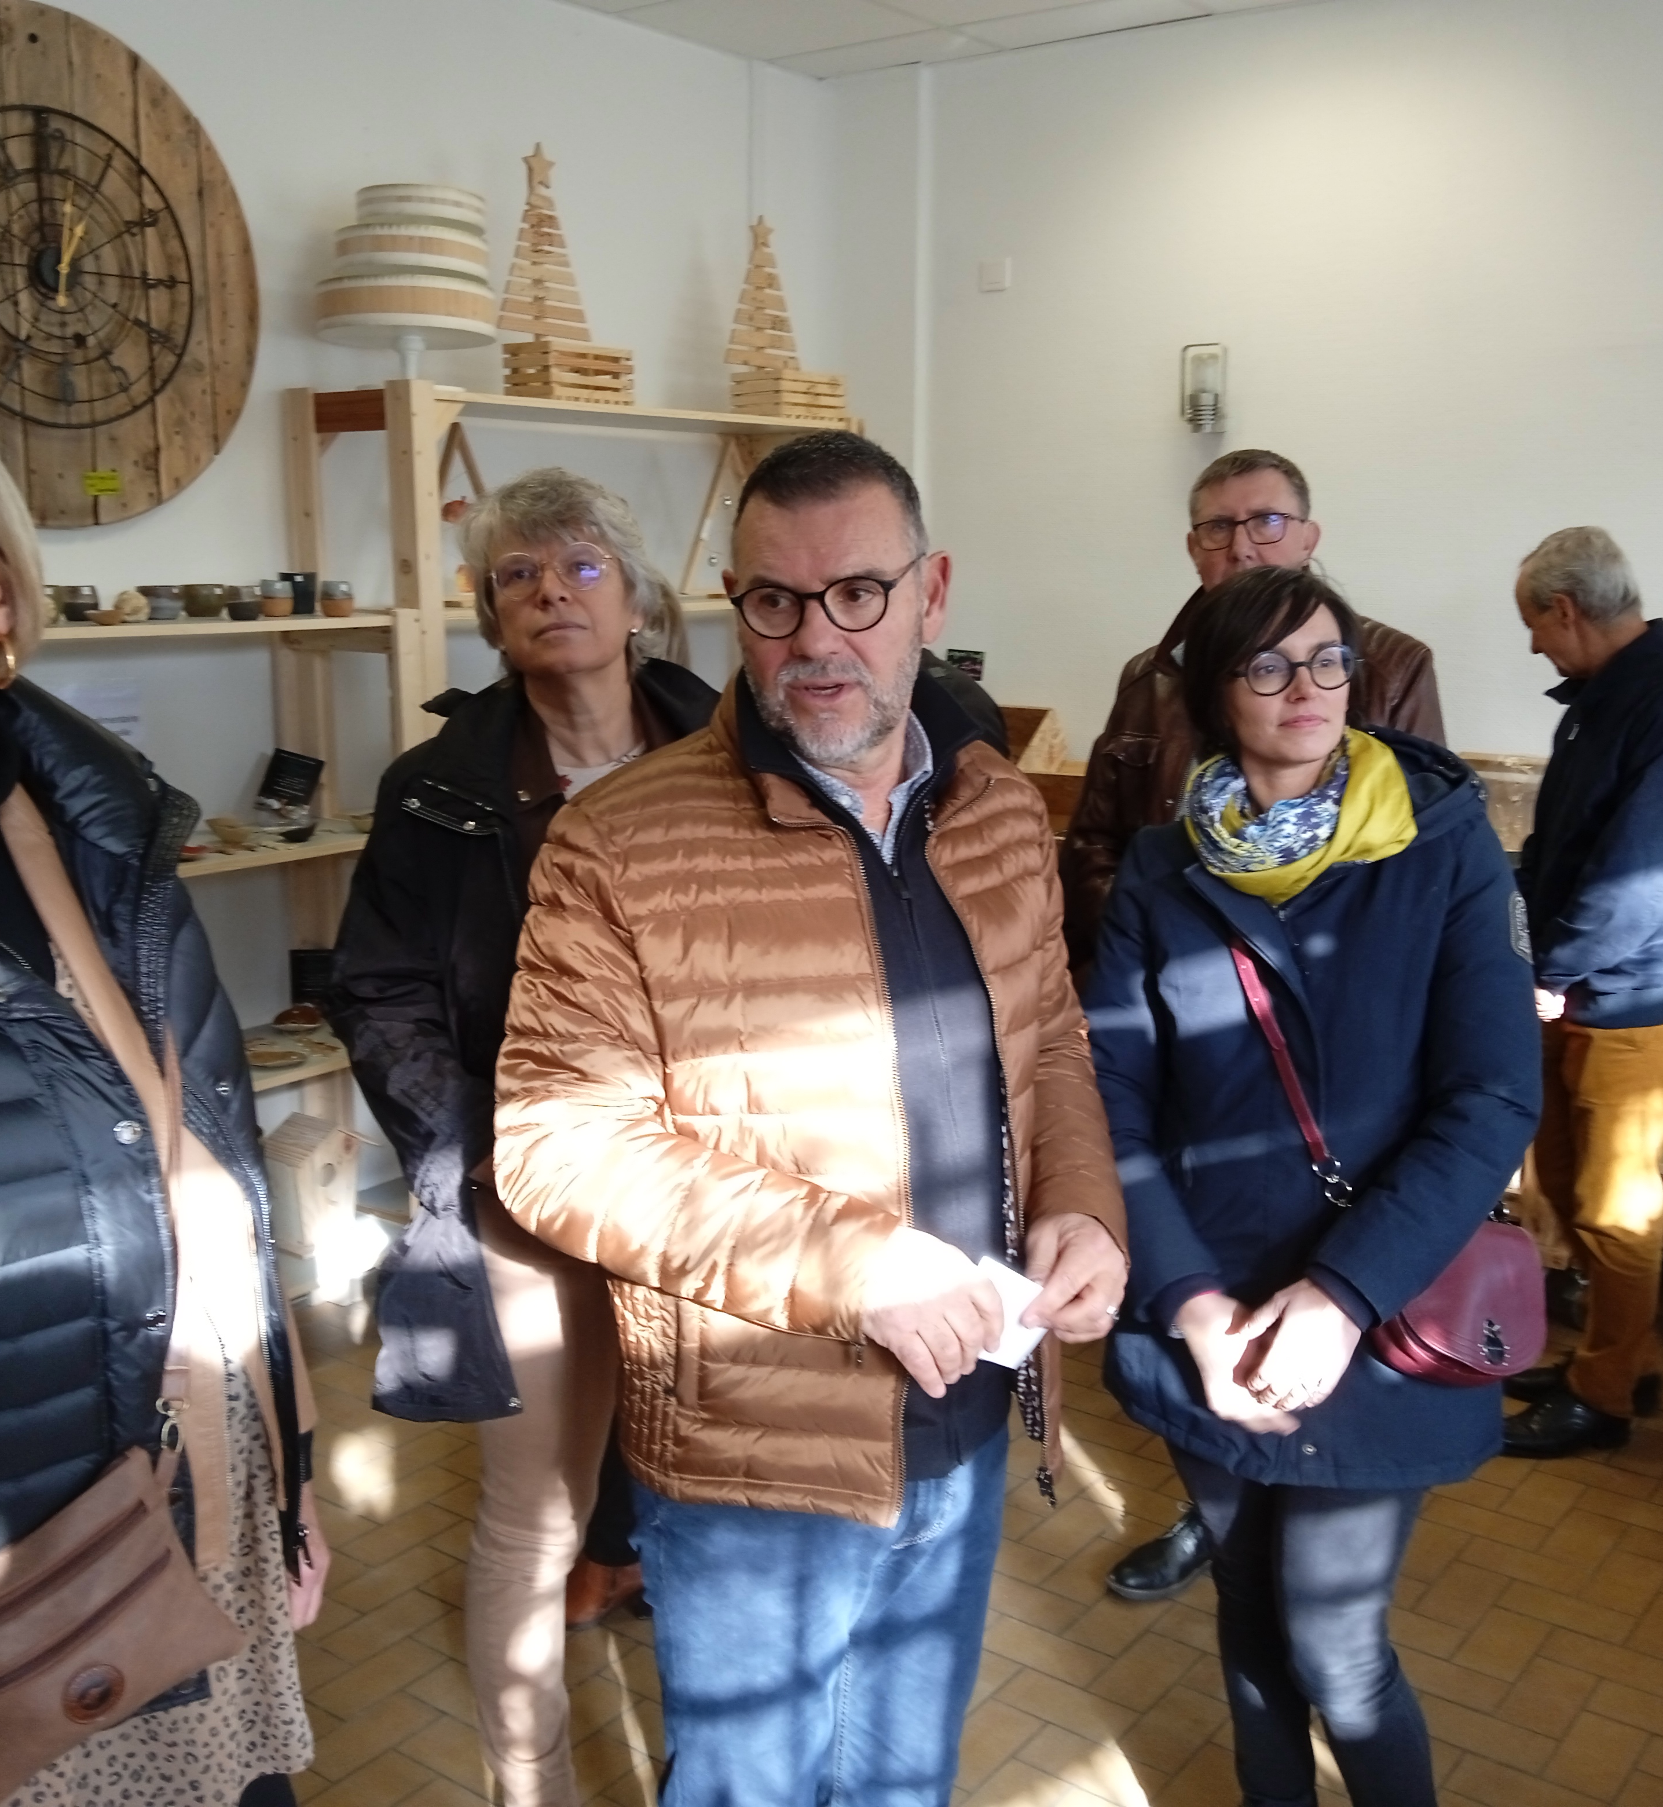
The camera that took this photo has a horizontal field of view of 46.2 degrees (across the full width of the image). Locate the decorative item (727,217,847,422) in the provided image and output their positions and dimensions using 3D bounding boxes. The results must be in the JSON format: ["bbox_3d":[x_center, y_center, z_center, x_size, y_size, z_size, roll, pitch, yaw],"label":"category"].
[{"bbox_3d":[-0.121,-1.549,5.181,0.190,0.520,0.310,8,13,37],"label":"decorative item"}]

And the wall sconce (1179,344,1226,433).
[{"bbox_3d":[0.960,-1.328,5.027,0.115,0.225,0.110,8,13,37],"label":"wall sconce"}]

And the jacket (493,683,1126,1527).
[{"bbox_3d":[-0.030,0.151,1.616,0.500,0.690,0.360,-4,11,-20],"label":"jacket"}]

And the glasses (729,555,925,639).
[{"bbox_3d":[0.002,-0.255,1.560,0.138,0.046,0.140,-2,20,15],"label":"glasses"}]

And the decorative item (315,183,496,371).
[{"bbox_3d":[-0.937,-1.349,4.272,0.400,0.430,0.400,0,11,0],"label":"decorative item"}]

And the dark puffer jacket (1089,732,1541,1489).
[{"bbox_3d":[0.523,0.221,2.158,0.480,0.810,0.350,3,11,16],"label":"dark puffer jacket"}]

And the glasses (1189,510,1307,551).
[{"bbox_3d":[0.601,-0.523,2.779,0.138,0.043,0.140,0,3,27],"label":"glasses"}]

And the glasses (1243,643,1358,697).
[{"bbox_3d":[0.504,-0.259,2.134,0.136,0.049,0.138,-4,10,4],"label":"glasses"}]

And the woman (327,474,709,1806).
[{"bbox_3d":[-0.321,0.390,2.251,0.520,1.740,0.360,-3,11,-18],"label":"woman"}]

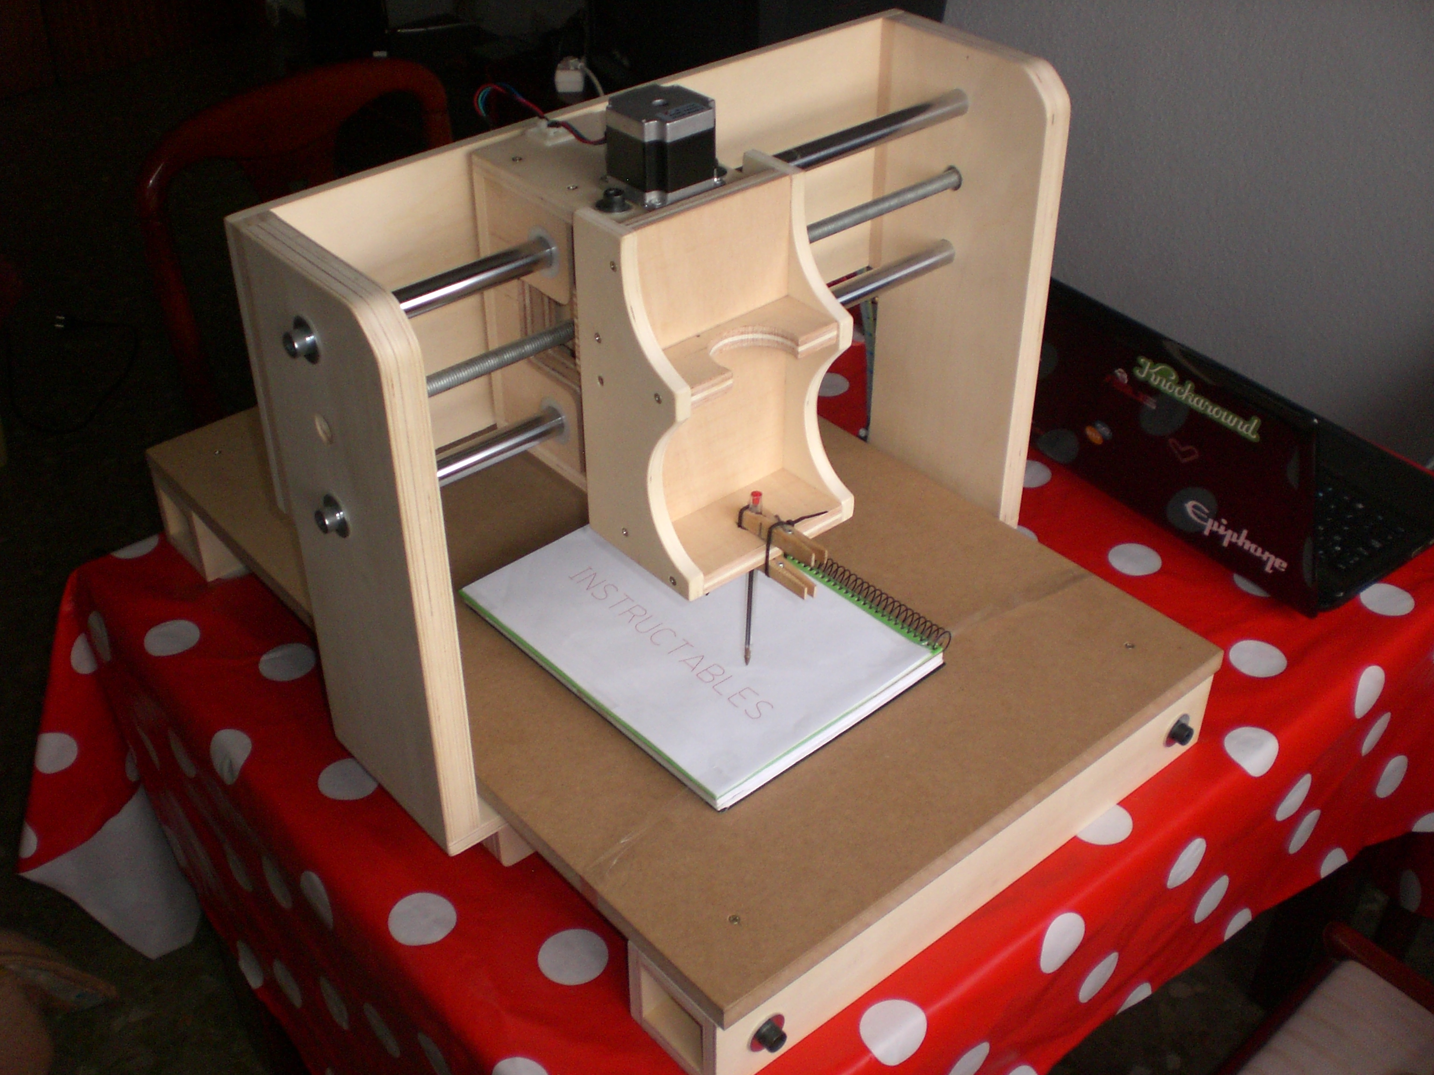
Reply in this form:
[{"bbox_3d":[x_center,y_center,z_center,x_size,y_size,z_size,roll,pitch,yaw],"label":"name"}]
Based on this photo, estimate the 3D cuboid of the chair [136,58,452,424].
[{"bbox_3d":[-0.388,-0.111,2.114,0.460,0.910,0.500,-27,44,-31],"label":"chair"}]

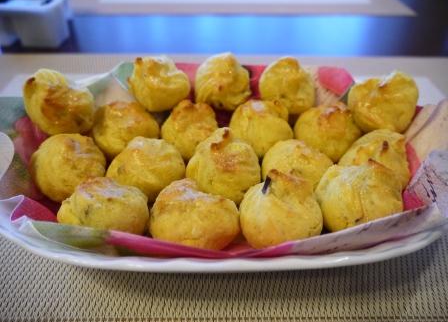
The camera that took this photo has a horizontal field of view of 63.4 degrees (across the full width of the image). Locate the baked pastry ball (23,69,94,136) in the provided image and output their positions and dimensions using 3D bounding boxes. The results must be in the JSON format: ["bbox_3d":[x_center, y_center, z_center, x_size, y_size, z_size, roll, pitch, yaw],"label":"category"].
[{"bbox_3d":[-0.124,-0.044,0.271,0.048,0.045,0.047,0,40,0],"label":"baked pastry ball"}]

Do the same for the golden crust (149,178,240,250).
[{"bbox_3d":[-0.016,0.028,0.193,0.049,0.035,0.044,1,40,0],"label":"golden crust"}]

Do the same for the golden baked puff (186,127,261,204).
[{"bbox_3d":[0.000,0.003,0.218,0.044,0.043,0.044,1,40,0],"label":"golden baked puff"}]

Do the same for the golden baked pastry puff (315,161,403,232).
[{"bbox_3d":[0.074,0.020,0.200,0.049,0.036,0.045,1,40,0],"label":"golden baked pastry puff"}]

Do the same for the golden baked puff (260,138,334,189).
[{"bbox_3d":[0.044,0.004,0.221,0.042,0.036,0.042,0,40,0],"label":"golden baked puff"}]

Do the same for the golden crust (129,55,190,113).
[{"bbox_3d":[-0.053,-0.063,0.296,0.049,0.043,0.048,0,40,0],"label":"golden crust"}]

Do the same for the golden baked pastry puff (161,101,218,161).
[{"bbox_3d":[-0.024,-0.020,0.249,0.042,0.042,0.042,1,40,0],"label":"golden baked pastry puff"}]

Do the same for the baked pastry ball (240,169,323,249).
[{"bbox_3d":[0.031,0.026,0.194,0.043,0.041,0.043,0,40,0],"label":"baked pastry ball"}]

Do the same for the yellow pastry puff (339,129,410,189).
[{"bbox_3d":[0.092,0.000,0.223,0.046,0.038,0.044,1,40,-1],"label":"yellow pastry puff"}]

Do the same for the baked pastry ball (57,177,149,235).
[{"bbox_3d":[-0.065,0.026,0.195,0.047,0.037,0.046,0,40,0],"label":"baked pastry ball"}]

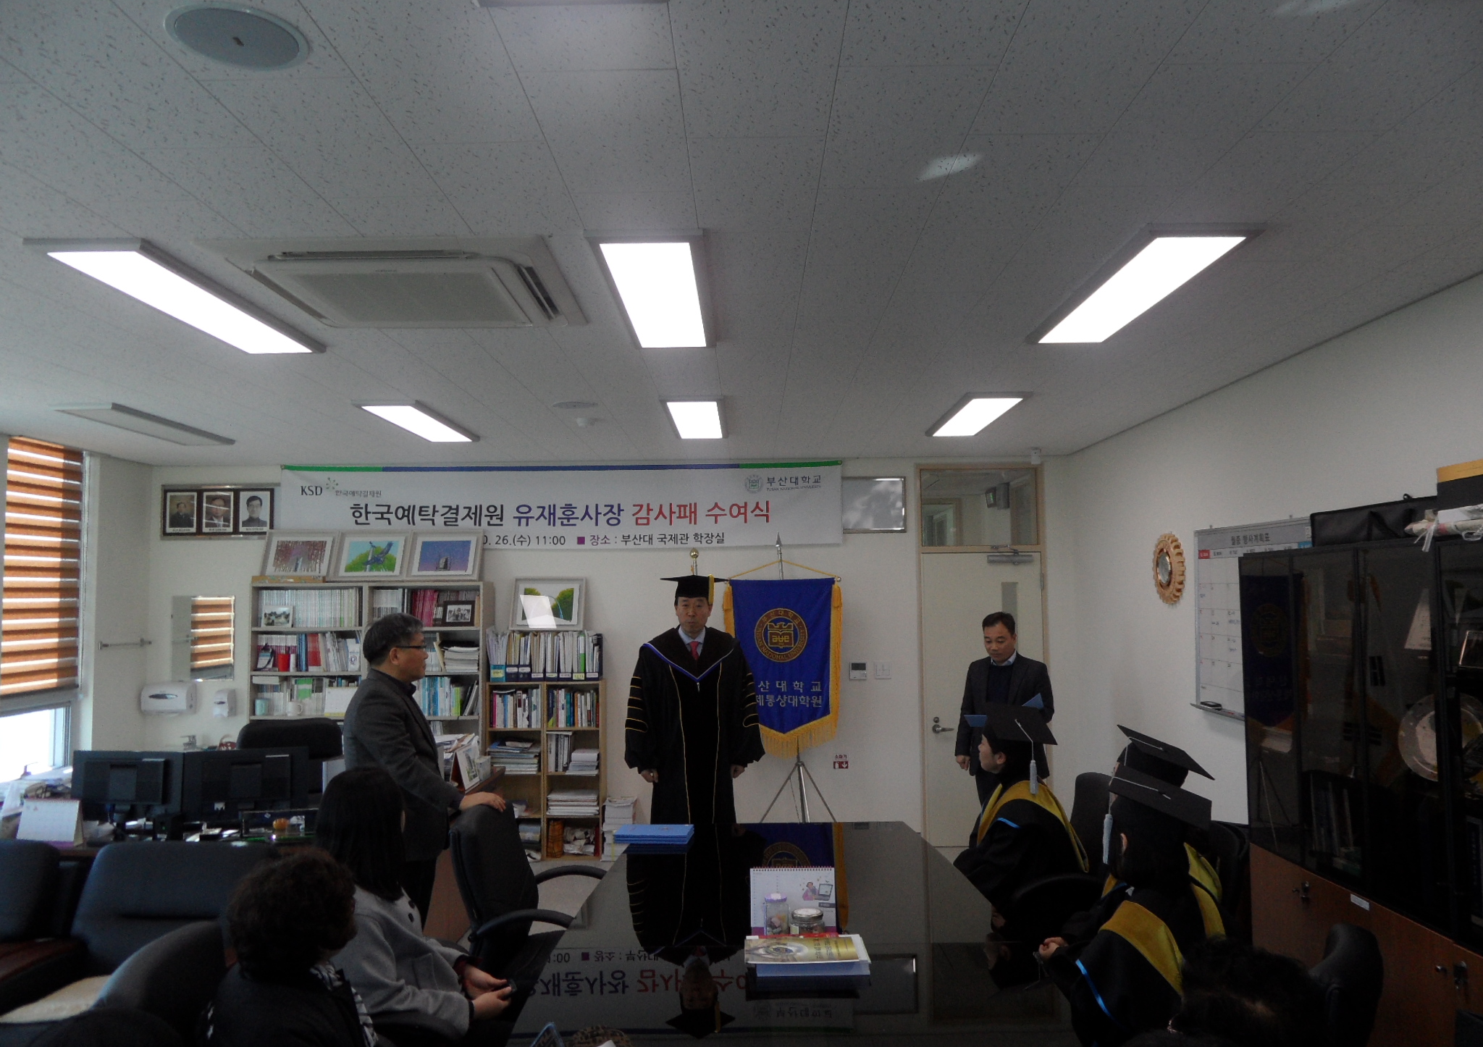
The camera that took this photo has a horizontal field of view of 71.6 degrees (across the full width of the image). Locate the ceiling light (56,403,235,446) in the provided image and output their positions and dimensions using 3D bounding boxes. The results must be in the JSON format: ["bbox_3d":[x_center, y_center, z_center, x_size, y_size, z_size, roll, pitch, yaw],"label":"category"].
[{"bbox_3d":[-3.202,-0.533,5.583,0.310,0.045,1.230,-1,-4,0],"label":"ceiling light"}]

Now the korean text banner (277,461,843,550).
[{"bbox_3d":[-1.286,-0.131,7.261,3.962,0.610,0.030,-1,-4,0],"label":"korean text banner"}]

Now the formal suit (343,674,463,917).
[{"bbox_3d":[-1.302,1.250,4.031,0.420,1.360,0.510,0,-4,-2],"label":"formal suit"}]

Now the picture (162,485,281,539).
[{"bbox_3d":[-3.689,-0.086,7.280,0.836,0.387,0.035,-1,-4,0],"label":"picture"}]

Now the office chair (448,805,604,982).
[{"bbox_3d":[-0.681,1.535,3.723,0.620,0.950,0.610,-1,-4,10],"label":"office chair"}]

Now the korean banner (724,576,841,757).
[{"bbox_3d":[0.275,0.952,6.796,0.773,1.174,0.060,-1,-4,0],"label":"korean banner"}]

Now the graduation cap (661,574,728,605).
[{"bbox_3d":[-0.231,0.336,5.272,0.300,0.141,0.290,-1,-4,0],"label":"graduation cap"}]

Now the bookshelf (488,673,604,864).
[{"bbox_3d":[-1.311,1.666,7.008,0.759,1.188,0.290,-1,-4,0],"label":"bookshelf"}]

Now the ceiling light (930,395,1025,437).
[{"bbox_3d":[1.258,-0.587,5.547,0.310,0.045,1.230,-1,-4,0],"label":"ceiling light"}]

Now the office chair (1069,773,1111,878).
[{"bbox_3d":[1.332,1.532,4.137,0.650,0.970,0.620,-1,-4,3],"label":"office chair"}]

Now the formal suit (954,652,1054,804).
[{"bbox_3d":[1.451,1.379,5.651,0.510,1.330,0.340,-3,-5,27],"label":"formal suit"}]

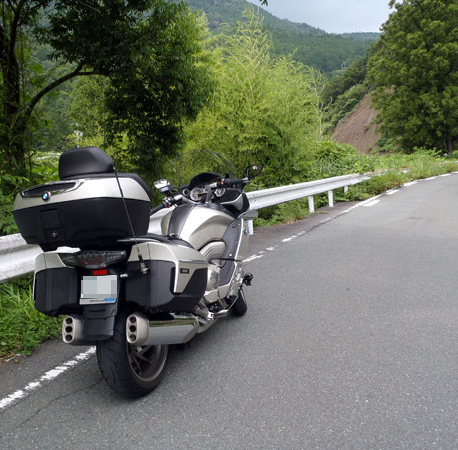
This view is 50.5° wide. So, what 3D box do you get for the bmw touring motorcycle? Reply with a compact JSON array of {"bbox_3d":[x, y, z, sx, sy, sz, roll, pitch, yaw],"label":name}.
[{"bbox_3d":[-0.328,0.191,3.452,1.000,1.470,2.490,-2,6,22],"label":"bmw touring motorcycle"}]

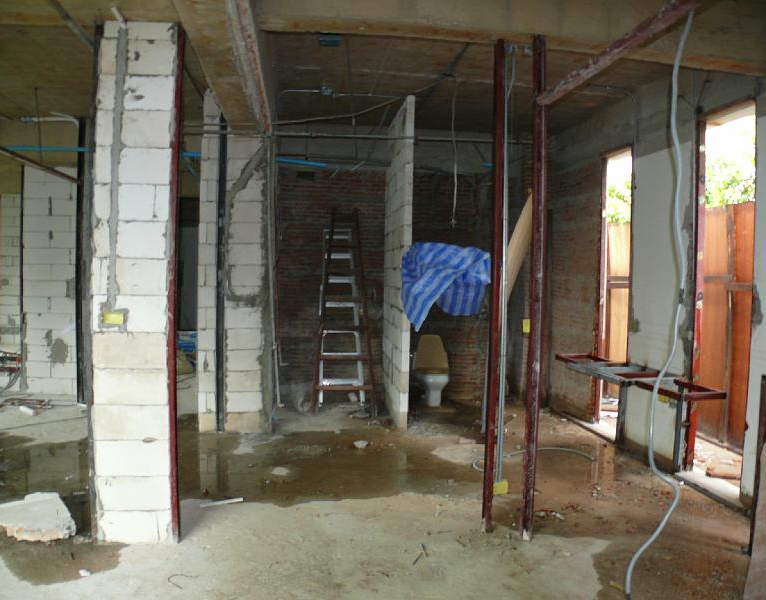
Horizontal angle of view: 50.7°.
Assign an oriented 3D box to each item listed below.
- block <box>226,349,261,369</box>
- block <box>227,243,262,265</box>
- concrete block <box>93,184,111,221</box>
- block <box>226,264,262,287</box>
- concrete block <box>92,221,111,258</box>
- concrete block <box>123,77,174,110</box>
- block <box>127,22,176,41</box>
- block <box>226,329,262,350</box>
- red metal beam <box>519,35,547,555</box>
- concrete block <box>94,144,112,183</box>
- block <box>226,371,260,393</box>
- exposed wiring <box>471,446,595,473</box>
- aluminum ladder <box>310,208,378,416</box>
[{"bbox_3d":[-1.354,0.581,7.844,0.324,0.203,0.095,1,2,-6],"label":"block"},{"bbox_3d":[-1.325,-0.437,7.781,0.321,0.200,0.090,1,2,-6],"label":"block"},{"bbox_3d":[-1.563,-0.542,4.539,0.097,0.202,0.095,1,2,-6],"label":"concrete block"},{"bbox_3d":[-1.321,-0.227,7.788,0.331,0.200,0.090,1,2,-6],"label":"block"},{"bbox_3d":[-1.569,-0.337,4.546,0.100,0.208,0.095,1,2,-6],"label":"concrete block"},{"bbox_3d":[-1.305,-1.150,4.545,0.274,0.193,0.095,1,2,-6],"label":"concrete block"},{"bbox_3d":[-1.281,-1.482,4.501,0.256,0.095,0.090,1,2,-5],"label":"block"},{"bbox_3d":[-1.332,0.380,7.809,0.346,0.200,0.090,1,2,-6],"label":"block"},{"bbox_3d":[0.888,-0.059,4.788,0.055,2.979,0.075,1,2,-6],"label":"red metal beam"},{"bbox_3d":[-1.547,-0.744,4.502,0.091,0.200,0.090,1,2,-5],"label":"concrete block"},{"bbox_3d":[-1.351,0.787,7.851,0.333,0.199,0.095,1,2,-6],"label":"block"},{"bbox_3d":[1.214,1.343,6.951,1.191,0.040,0.538,0,2,-26],"label":"exposed wiring"},{"bbox_3d":[-0.454,0.090,9.262,0.700,2.324,0.800,1,2,-6],"label":"aluminum ladder"}]

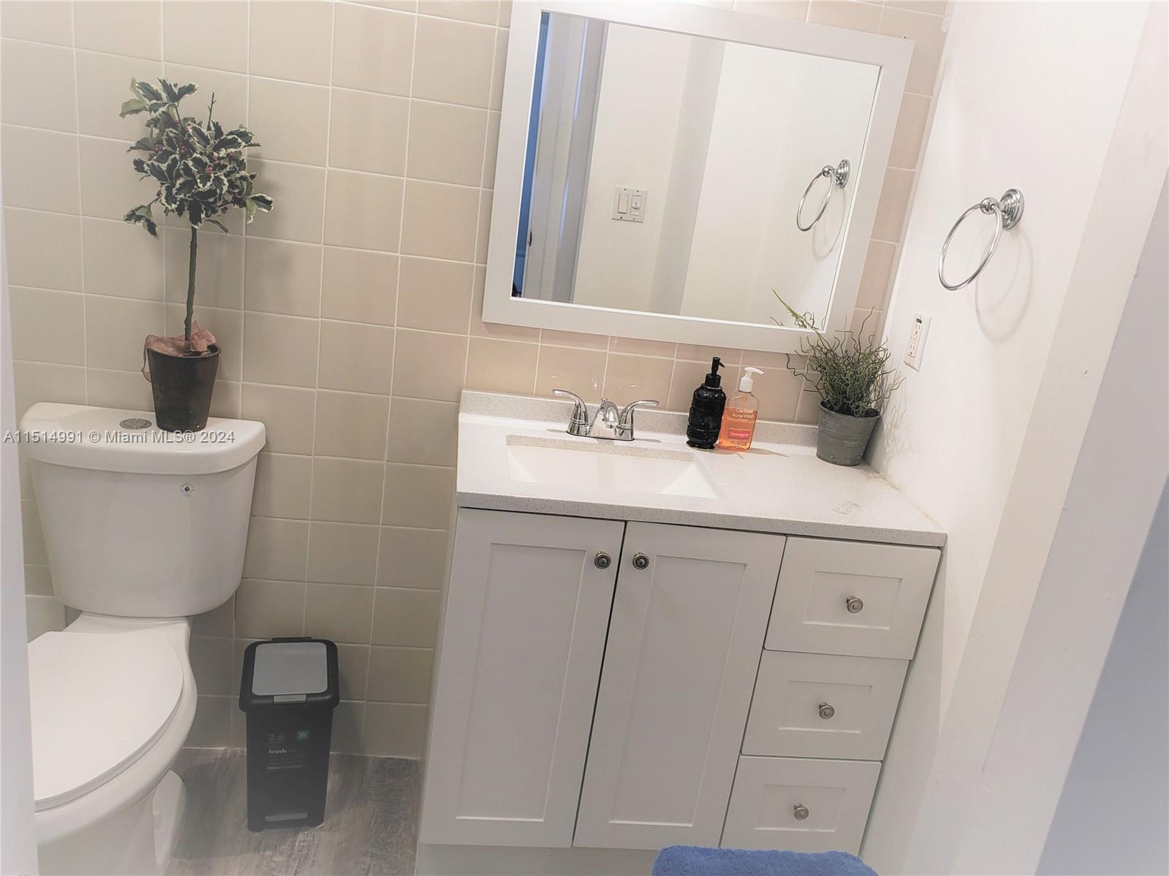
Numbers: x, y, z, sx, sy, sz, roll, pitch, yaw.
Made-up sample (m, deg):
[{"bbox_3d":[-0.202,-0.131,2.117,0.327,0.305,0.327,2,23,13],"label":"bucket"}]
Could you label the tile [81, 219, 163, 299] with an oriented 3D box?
[{"bbox_3d":[-0.925,-0.357,1.766,0.152,0.152,0.010,5,17,-10],"label":"tile"}]

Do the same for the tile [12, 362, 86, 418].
[{"bbox_3d":[-1.117,-0.079,1.831,0.151,0.151,0.009,5,17,-9],"label":"tile"}]

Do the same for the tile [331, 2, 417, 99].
[{"bbox_3d":[-0.408,-0.755,1.710,0.152,0.152,0.010,5,17,-9],"label":"tile"}]

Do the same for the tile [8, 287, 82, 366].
[{"bbox_3d":[-1.087,-0.222,1.765,0.151,0.150,0.009,5,17,-9],"label":"tile"}]

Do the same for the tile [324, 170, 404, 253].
[{"bbox_3d":[-0.446,-0.457,1.782,0.150,0.150,0.010,5,17,-9],"label":"tile"}]

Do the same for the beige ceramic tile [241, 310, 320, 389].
[{"bbox_3d":[-0.643,-0.184,1.862,0.152,0.152,0.010,5,17,-10],"label":"beige ceramic tile"}]

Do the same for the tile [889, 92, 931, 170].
[{"bbox_3d":[0.652,-0.652,1.869,0.148,0.151,0.009,5,17,-9],"label":"tile"}]

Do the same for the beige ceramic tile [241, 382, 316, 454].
[{"bbox_3d":[-0.655,-0.036,1.880,0.151,0.150,0.009,5,17,-9],"label":"beige ceramic tile"}]

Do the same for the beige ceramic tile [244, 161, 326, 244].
[{"bbox_3d":[-0.602,-0.477,1.776,0.152,0.152,0.010,5,17,-9],"label":"beige ceramic tile"}]

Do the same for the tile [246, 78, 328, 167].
[{"bbox_3d":[-0.579,-0.620,1.723,0.151,0.151,0.009,5,17,-9],"label":"tile"}]

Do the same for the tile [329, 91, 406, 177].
[{"bbox_3d":[-0.428,-0.606,1.747,0.151,0.151,0.009,5,17,-9],"label":"tile"}]

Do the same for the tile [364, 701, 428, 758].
[{"bbox_3d":[-0.465,0.720,2.179,0.152,0.152,0.010,5,17,-10],"label":"tile"}]

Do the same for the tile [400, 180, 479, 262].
[{"bbox_3d":[-0.294,-0.441,1.796,0.151,0.150,0.009,5,17,-9],"label":"tile"}]

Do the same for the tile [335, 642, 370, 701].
[{"bbox_3d":[-0.595,0.560,2.109,0.152,0.152,0.010,5,17,-10],"label":"tile"}]

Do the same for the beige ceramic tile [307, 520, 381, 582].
[{"bbox_3d":[-0.552,0.269,2.017,0.151,0.151,0.009,5,17,-9],"label":"beige ceramic tile"}]

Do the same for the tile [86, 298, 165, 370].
[{"bbox_3d":[-0.948,-0.213,1.819,0.152,0.152,0.010,5,17,-9],"label":"tile"}]

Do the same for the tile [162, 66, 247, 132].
[{"bbox_3d":[-0.732,-0.635,1.704,0.152,0.152,0.010,5,17,-10],"label":"tile"}]

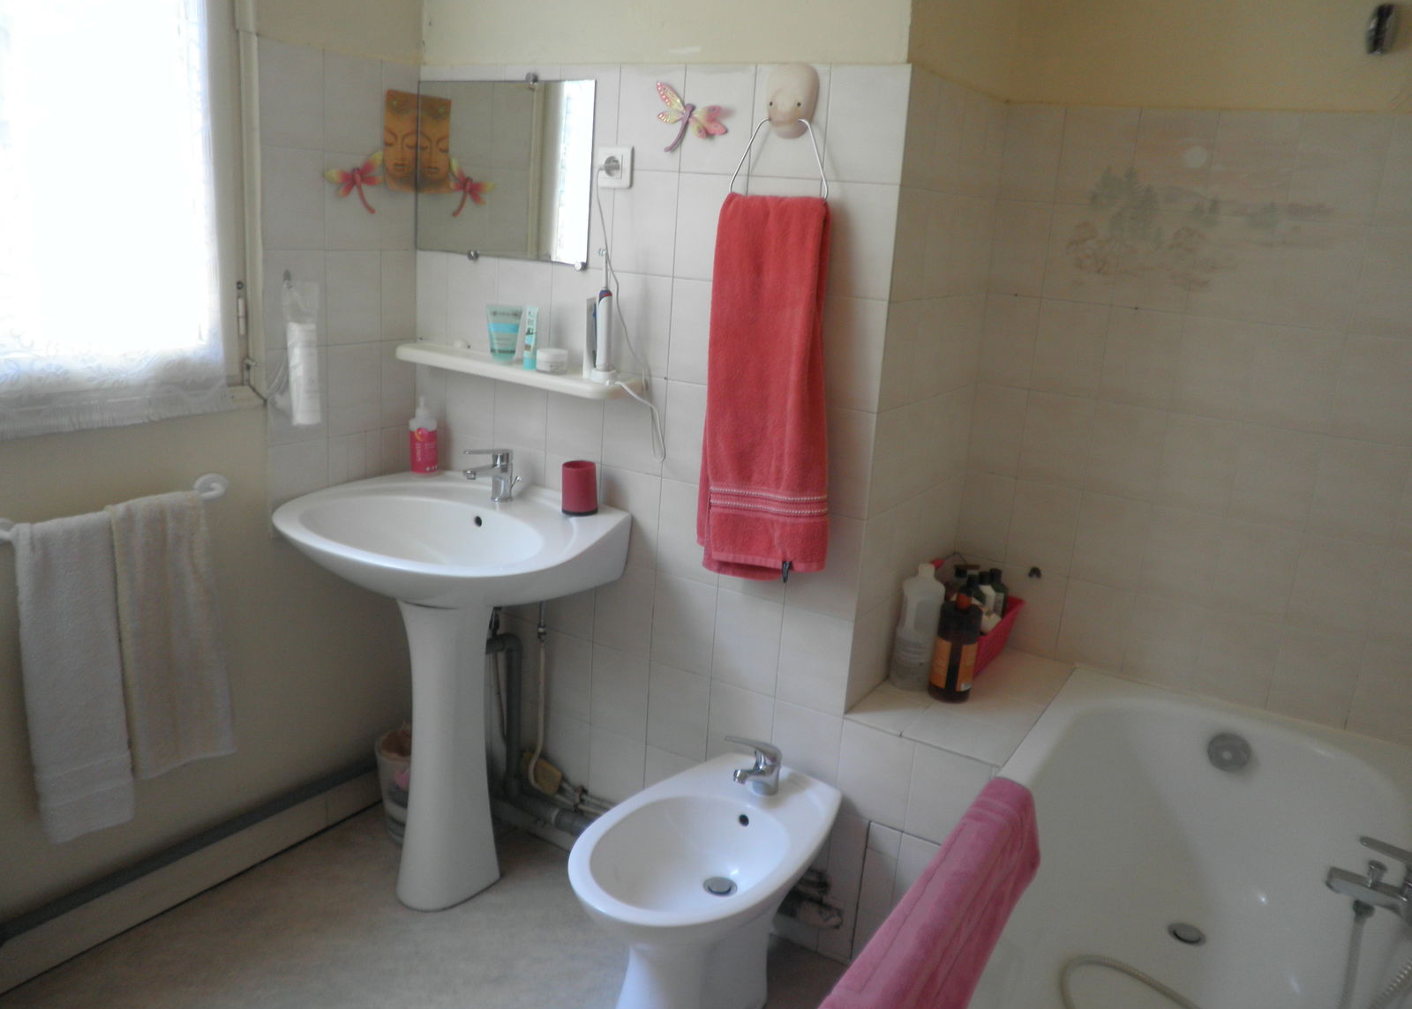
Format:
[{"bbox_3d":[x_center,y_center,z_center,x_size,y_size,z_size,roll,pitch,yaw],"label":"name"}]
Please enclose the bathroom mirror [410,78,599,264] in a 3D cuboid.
[{"bbox_3d":[-0.437,-0.704,2.227,0.490,0.365,0.010,12,17,29],"label":"bathroom mirror"}]

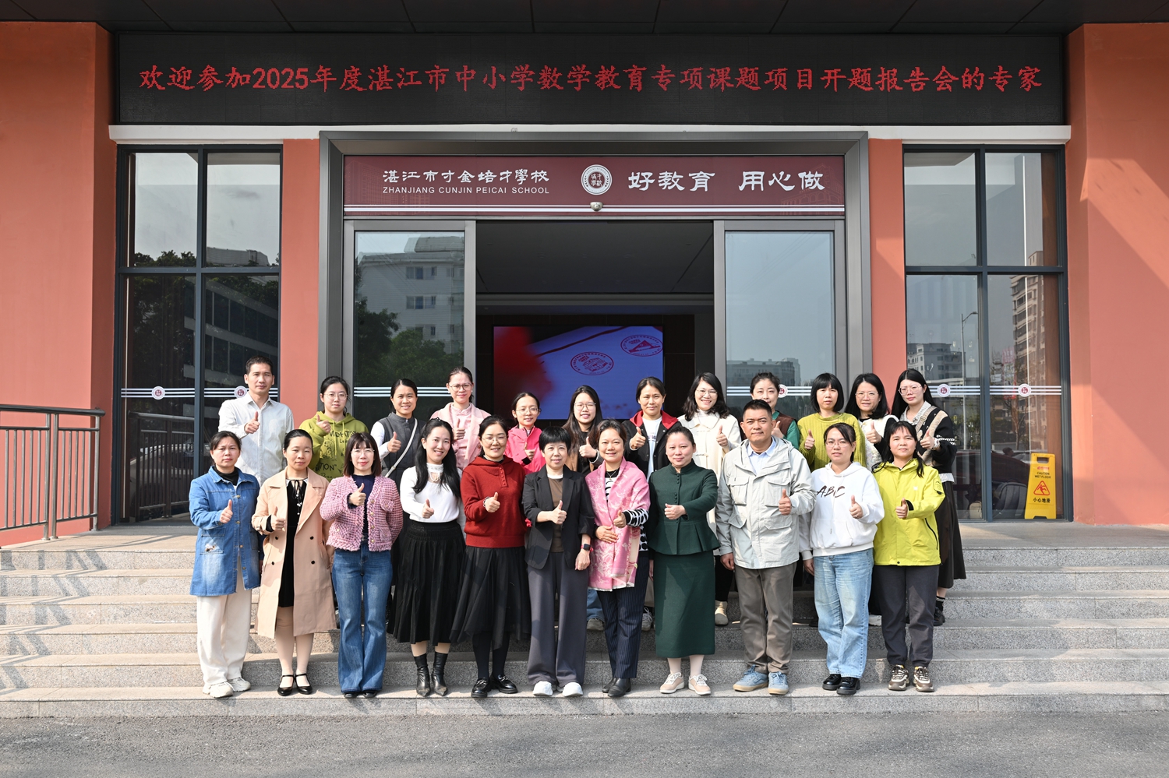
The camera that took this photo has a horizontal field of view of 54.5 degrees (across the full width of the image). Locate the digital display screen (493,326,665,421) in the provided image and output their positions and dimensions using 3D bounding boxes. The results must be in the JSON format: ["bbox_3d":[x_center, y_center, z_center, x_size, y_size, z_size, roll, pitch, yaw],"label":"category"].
[{"bbox_3d":[-0.108,-0.303,21.493,3.229,1.794,0.100,0,-3,-1],"label":"digital display screen"}]

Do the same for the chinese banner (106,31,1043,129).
[{"bbox_3d":[0.084,-2.844,10.504,8.712,0.859,0.120,0,-3,-1],"label":"chinese banner"}]

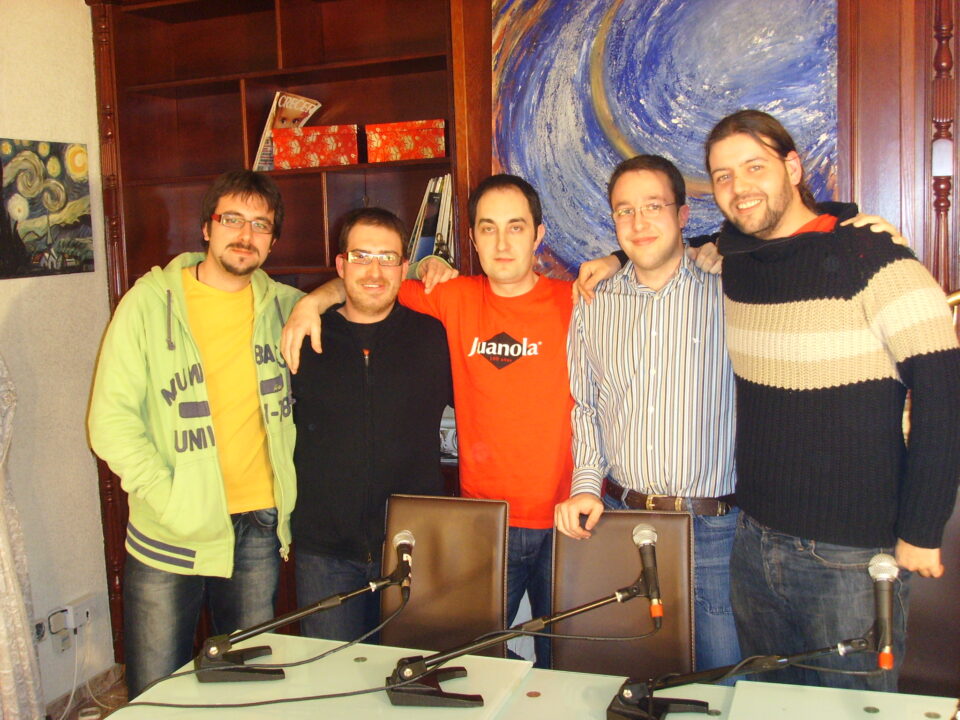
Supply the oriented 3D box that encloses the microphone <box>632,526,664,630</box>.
[{"bbox_3d":[0.348,0.441,2.223,0.052,0.210,0.052,-8,-18,7],"label":"microphone"}]

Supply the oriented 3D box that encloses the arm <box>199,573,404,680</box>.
[{"bbox_3d":[-0.391,0.575,2.371,0.464,0.187,0.161,-3,5,-15],"label":"arm"}]

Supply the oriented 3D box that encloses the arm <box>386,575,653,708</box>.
[{"bbox_3d":[0.084,0.558,2.197,0.552,0.221,0.163,-2,5,-6],"label":"arm"}]

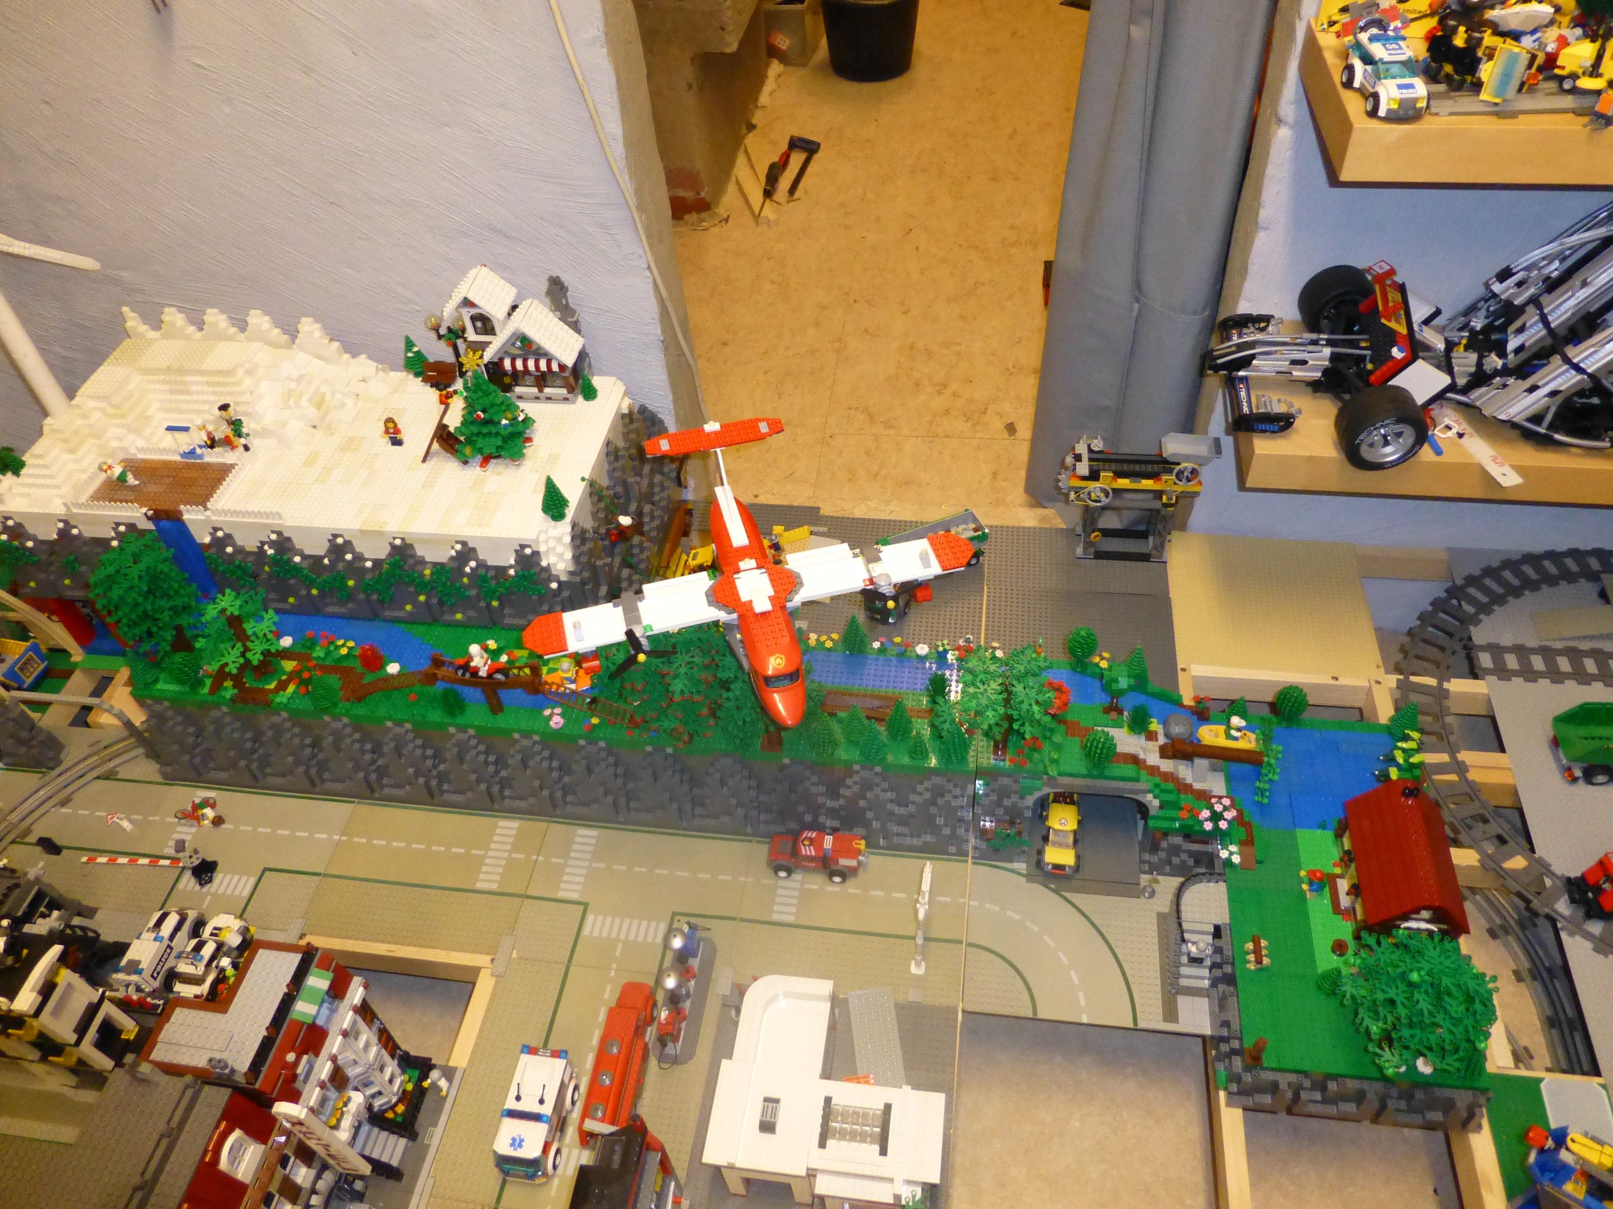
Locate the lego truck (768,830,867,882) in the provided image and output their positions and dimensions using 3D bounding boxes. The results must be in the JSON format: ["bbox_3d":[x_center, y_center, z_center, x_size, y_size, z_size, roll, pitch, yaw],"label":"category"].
[{"bbox_3d":[0.013,0.291,1.308,0.115,0.049,0.051,4,47,8],"label":"lego truck"}]

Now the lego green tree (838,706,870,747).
[{"bbox_3d":[0.052,0.129,1.236,0.035,0.062,0.035,4,47,7],"label":"lego green tree"}]

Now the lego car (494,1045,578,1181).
[{"bbox_3d":[-0.272,0.510,1.114,0.065,0.060,0.115,3,47,6],"label":"lego car"}]

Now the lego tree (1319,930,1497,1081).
[{"bbox_3d":[0.560,0.377,1.037,0.126,0.132,0.126,4,48,8],"label":"lego tree"}]

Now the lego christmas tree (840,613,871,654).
[{"bbox_3d":[0.059,0.033,1.330,0.032,0.062,0.032,4,48,8],"label":"lego christmas tree"}]

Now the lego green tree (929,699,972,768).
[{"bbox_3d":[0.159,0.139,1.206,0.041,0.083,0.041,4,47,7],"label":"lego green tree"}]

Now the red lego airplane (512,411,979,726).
[{"bbox_3d":[-0.056,-0.028,1.097,0.447,0.130,0.325,-12,50,-10],"label":"red lego airplane"}]

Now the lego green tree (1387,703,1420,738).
[{"bbox_3d":[0.701,0.134,1.300,0.032,0.061,0.032,4,48,8],"label":"lego green tree"}]

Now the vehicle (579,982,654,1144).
[{"bbox_3d":[-0.192,0.469,1.153,0.049,0.055,0.166,4,48,8],"label":"vehicle"}]

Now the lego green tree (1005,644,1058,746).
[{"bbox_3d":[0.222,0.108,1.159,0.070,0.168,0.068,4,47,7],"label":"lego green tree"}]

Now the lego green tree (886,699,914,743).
[{"bbox_3d":[0.104,0.127,1.241,0.032,0.063,0.032,4,48,8],"label":"lego green tree"}]

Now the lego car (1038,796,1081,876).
[{"bbox_3d":[0.294,0.253,1.296,0.051,0.062,0.116,4,48,8],"label":"lego car"}]

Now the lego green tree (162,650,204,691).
[{"bbox_3d":[-0.744,0.081,1.341,0.037,0.049,0.037,4,47,7],"label":"lego green tree"}]

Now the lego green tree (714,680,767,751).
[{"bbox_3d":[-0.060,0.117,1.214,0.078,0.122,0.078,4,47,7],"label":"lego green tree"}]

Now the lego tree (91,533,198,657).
[{"bbox_3d":[-0.781,-0.002,1.334,0.125,0.175,0.125,4,47,7],"label":"lego tree"}]

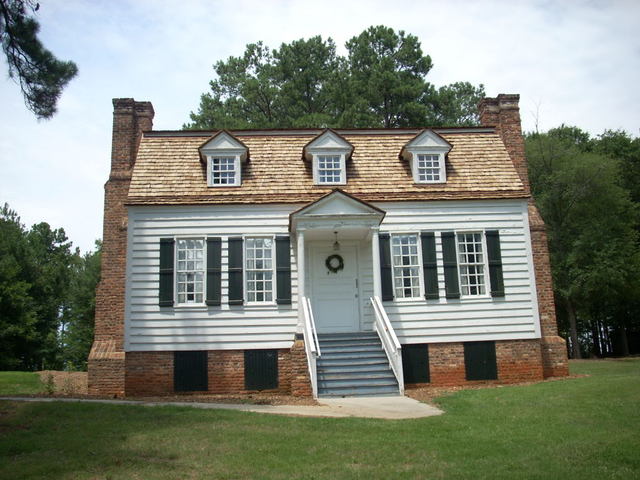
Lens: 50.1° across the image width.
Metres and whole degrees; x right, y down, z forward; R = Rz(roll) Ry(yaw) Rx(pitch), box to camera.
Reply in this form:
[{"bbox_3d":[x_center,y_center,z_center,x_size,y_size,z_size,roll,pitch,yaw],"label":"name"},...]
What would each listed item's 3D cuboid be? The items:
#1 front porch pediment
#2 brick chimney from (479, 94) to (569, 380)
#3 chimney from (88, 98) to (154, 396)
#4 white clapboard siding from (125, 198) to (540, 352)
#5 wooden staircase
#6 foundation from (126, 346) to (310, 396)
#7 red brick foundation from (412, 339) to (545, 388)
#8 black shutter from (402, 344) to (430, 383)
[{"bbox_3d":[0.356,-0.543,16.059,2.140,0.937,1.450,-1,-13,-4],"label":"front porch pediment"},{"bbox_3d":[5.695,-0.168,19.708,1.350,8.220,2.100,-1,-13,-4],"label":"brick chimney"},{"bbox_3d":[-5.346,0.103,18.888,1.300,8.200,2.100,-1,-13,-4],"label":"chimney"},{"bbox_3d":[0.355,0.797,16.697,9.960,3.500,0.300,-1,-13,-4],"label":"white clapboard siding"},{"bbox_3d":[0.559,2.395,13.559,1.600,1.440,2.600,-1,-13,-4],"label":"wooden staircase"},{"bbox_3d":[-2.378,2.939,15.340,4.220,1.120,1.400,-1,-13,-4],"label":"foundation"},{"bbox_3d":[3.723,2.970,16.523,3.320,1.060,0.400,-1,-13,-4],"label":"red brick foundation"},{"bbox_3d":[2.239,2.923,16.206,0.779,0.910,0.080,-1,-13,-4],"label":"black shutter"}]

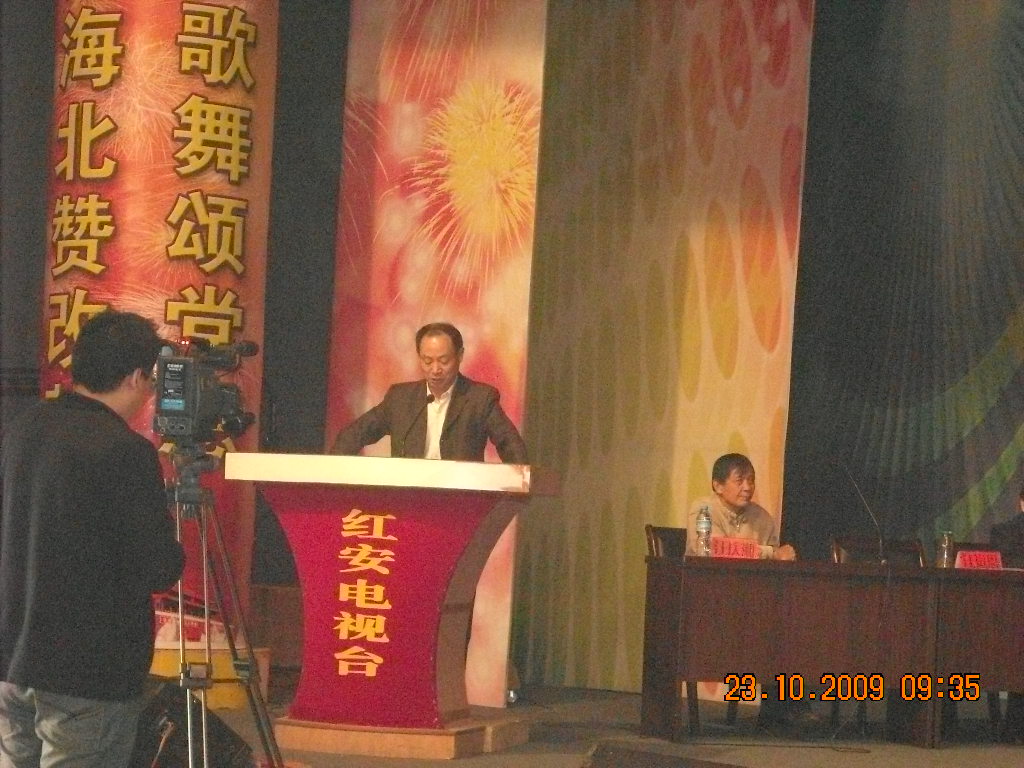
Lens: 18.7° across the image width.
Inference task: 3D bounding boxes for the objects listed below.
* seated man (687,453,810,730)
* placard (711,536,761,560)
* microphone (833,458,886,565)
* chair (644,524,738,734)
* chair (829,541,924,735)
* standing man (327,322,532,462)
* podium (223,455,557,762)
[{"bbox_3d":[1.007,0.932,13.840,0.490,1.244,0.653,3,-3,-22],"label":"seated man"},{"bbox_3d":[0.958,0.702,13.276,0.233,0.100,0.082,3,-3,-22],"label":"placard"},{"bbox_3d":[1.522,0.569,13.739,0.265,0.454,0.122,1,-3,38],"label":"microphone"},{"bbox_3d":[0.875,1.097,13.881,0.479,0.908,0.510,3,-3,-22],"label":"chair"},{"bbox_3d":[1.758,1.156,14.237,0.479,0.898,0.510,3,-3,-22],"label":"chair"},{"bbox_3d":[-0.333,0.549,12.317,0.816,1.596,0.490,2,-3,14],"label":"standing man"},{"bbox_3d":[-0.486,0.866,12.385,1.220,1.140,0.500,3,-1,15],"label":"podium"}]

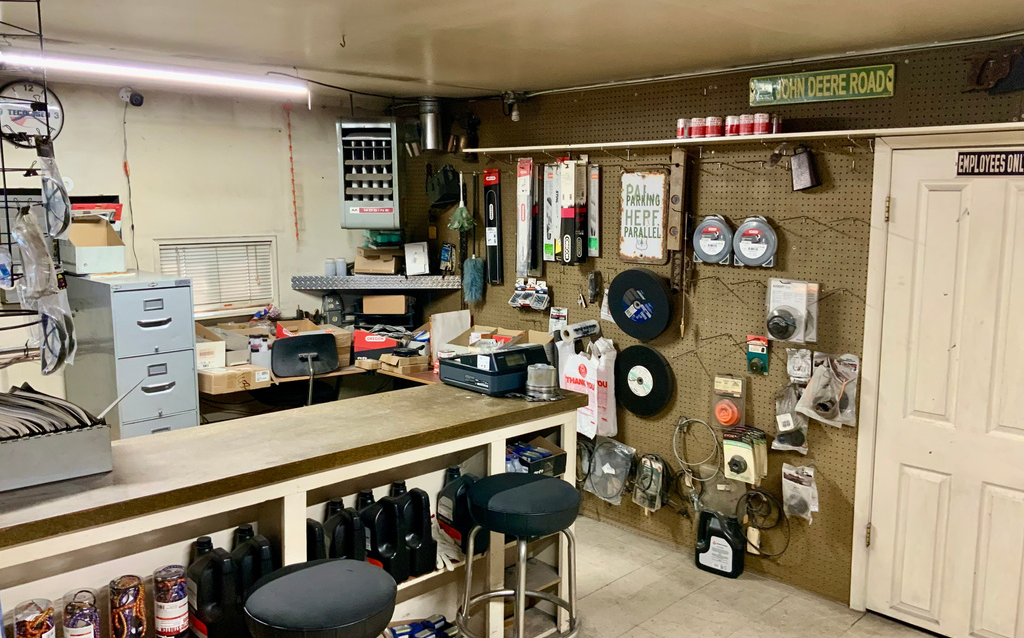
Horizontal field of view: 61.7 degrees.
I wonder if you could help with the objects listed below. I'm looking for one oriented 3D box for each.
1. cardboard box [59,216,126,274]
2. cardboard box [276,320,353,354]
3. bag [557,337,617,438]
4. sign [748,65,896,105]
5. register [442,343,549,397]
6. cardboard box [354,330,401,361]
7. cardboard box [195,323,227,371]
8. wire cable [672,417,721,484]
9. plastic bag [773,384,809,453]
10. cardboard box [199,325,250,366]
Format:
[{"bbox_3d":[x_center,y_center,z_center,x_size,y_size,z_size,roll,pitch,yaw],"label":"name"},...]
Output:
[{"bbox_3d":[-2.054,-0.356,4.210,0.220,0.250,0.232,7,10,44],"label":"cardboard box"},{"bbox_3d":[-1.093,0.142,4.745,0.330,0.230,0.340,-7,11,-44],"label":"cardboard box"},{"bbox_3d":[0.376,0.346,4.388,0.130,0.490,0.310,-7,11,-44],"label":"bag"},{"bbox_3d":[1.224,-0.929,3.433,0.595,0.117,0.012,7,10,44],"label":"sign"},{"bbox_3d":[-0.070,0.186,3.548,0.308,0.162,0.355,-9,13,-43],"label":"register"},{"bbox_3d":[-0.794,0.144,4.953,0.245,0.172,0.180,-2,8,-16],"label":"cardboard box"},{"bbox_3d":[-1.528,0.128,4.214,0.180,0.220,0.210,-5,9,-33],"label":"cardboard box"},{"bbox_3d":[0.850,0.608,3.976,0.050,0.290,0.240,-7,11,-44],"label":"wire cable"},{"bbox_3d":[1.157,0.413,3.562,0.119,0.270,0.060,7,10,44],"label":"plastic bag"},{"bbox_3d":[-1.483,0.166,4.378,0.190,0.210,0.340,-7,11,-44],"label":"cardboard box"}]

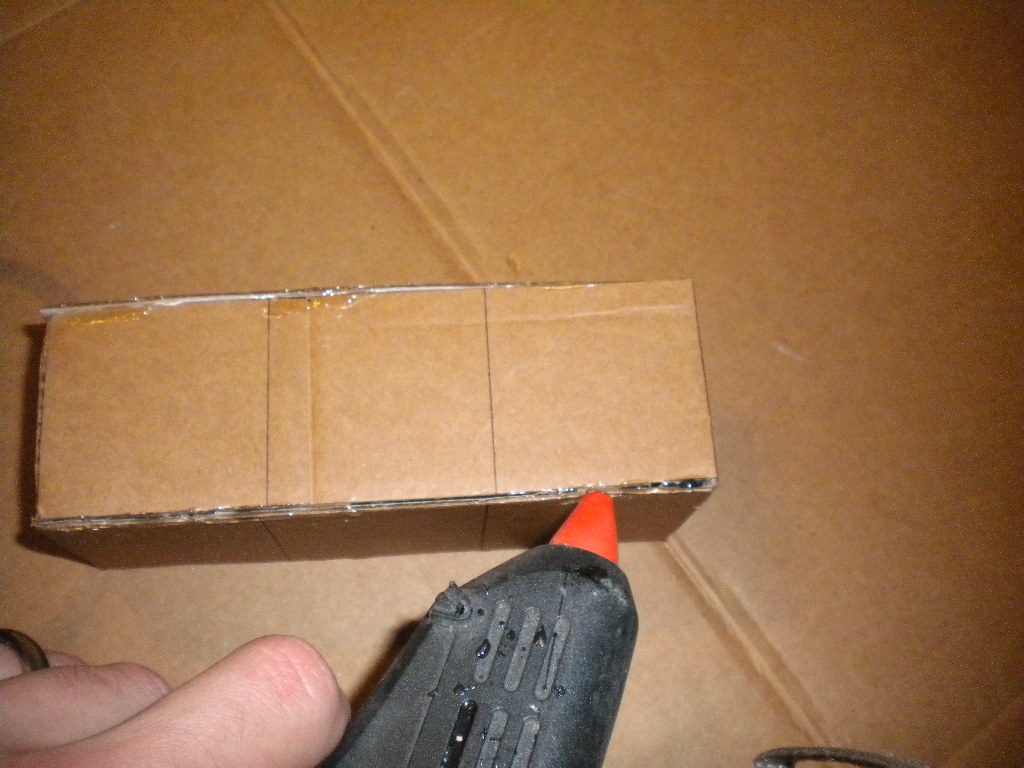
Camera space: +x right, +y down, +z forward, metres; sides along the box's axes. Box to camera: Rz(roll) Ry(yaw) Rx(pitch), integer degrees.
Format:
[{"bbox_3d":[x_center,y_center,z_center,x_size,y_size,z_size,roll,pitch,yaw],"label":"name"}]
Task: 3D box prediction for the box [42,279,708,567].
[{"bbox_3d":[-0.034,0.013,0.276,0.159,0.056,0.054,-3,69,-5],"label":"box"}]

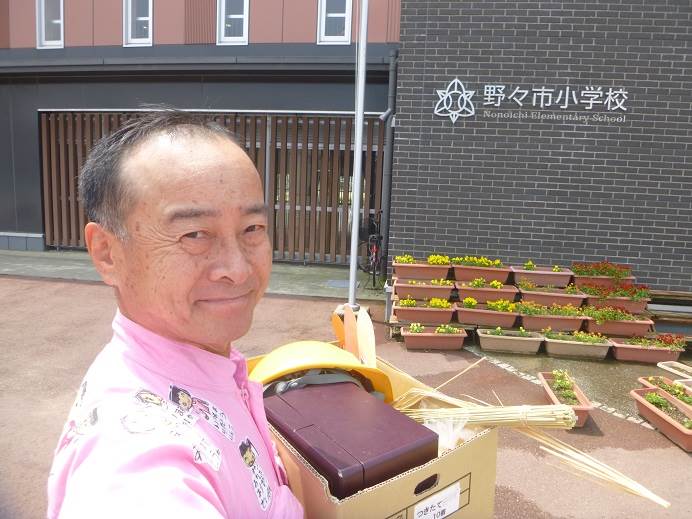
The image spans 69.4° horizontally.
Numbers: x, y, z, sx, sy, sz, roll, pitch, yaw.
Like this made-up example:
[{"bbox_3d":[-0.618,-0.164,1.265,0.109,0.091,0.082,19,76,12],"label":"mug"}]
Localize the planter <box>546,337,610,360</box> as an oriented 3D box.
[{"bbox_3d":[2.331,0.888,5.091,0.650,0.180,0.220,4,6,9],"label":"planter"}]

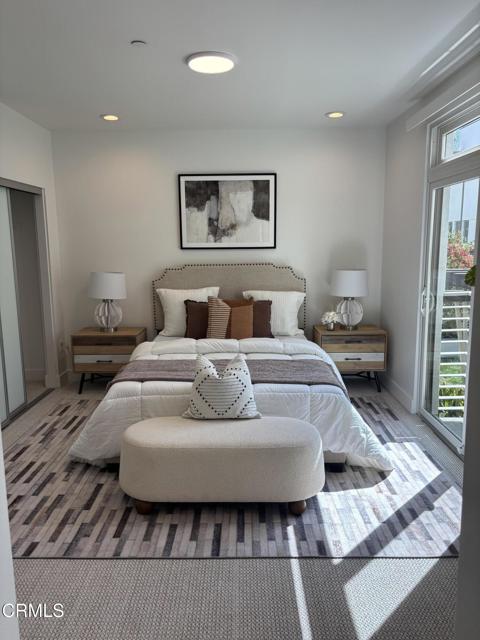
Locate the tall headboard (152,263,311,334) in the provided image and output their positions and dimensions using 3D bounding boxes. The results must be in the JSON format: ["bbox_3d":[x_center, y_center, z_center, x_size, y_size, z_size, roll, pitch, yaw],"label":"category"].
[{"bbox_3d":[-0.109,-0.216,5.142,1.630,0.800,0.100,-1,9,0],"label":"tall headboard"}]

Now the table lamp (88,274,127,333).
[{"bbox_3d":[-1.381,-0.177,5.015,0.392,0.630,0.390,-1,9,0],"label":"table lamp"}]

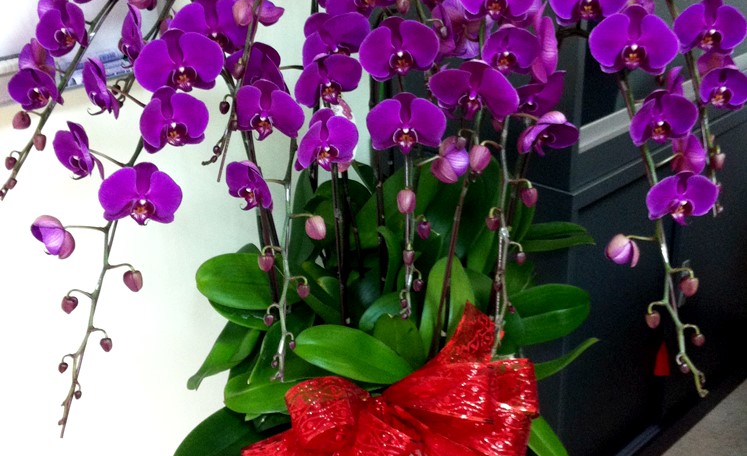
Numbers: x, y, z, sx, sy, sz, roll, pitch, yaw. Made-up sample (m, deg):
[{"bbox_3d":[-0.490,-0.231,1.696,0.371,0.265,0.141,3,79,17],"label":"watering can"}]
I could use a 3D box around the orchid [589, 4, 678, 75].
[{"bbox_3d":[0.297,-0.216,1.150,0.102,0.078,0.040,4,24,14],"label":"orchid"}]

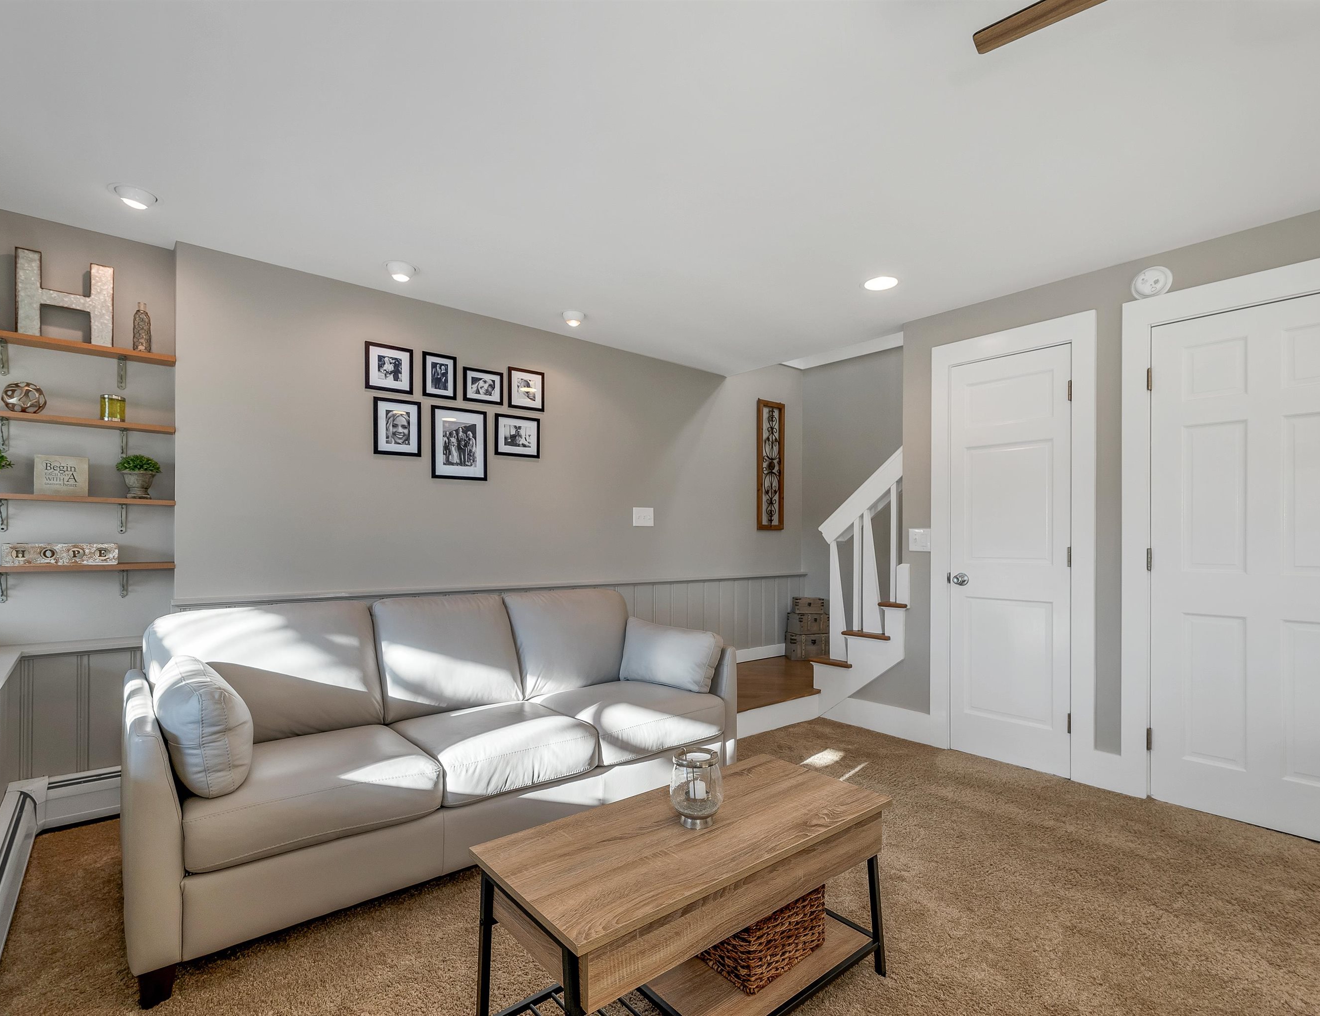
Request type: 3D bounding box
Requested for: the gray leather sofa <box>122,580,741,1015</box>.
[{"bbox_3d":[-0.743,0.807,2.407,2.020,0.860,0.929,2,-3,-38],"label":"gray leather sofa"}]

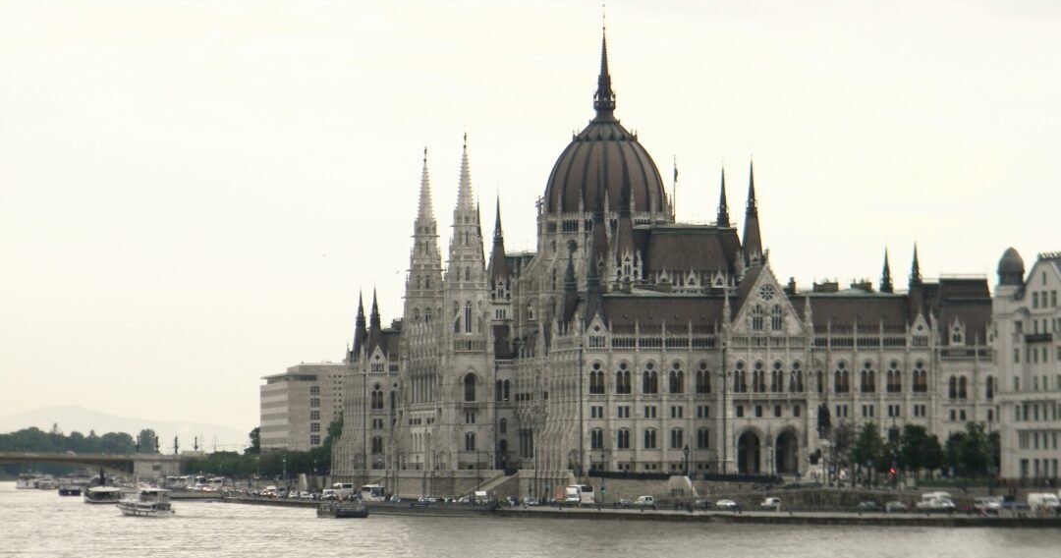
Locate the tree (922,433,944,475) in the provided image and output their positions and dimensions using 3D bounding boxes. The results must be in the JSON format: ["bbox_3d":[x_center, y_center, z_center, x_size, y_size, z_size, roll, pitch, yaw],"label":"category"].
[{"bbox_3d":[70.452,31.349,795.385,4.300,8.430,4.300,0,-2,0],"label":"tree"}]

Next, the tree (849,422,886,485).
[{"bbox_3d":[57.833,30.178,777.418,6.500,10.680,6.500,0,-2,0],"label":"tree"}]

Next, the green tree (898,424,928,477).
[{"bbox_3d":[66.843,30.417,792.422,5.600,10.200,5.600,0,-2,0],"label":"green tree"}]

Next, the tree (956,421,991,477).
[{"bbox_3d":[77.312,30.288,792.427,6.300,10.630,6.300,0,-2,0],"label":"tree"}]

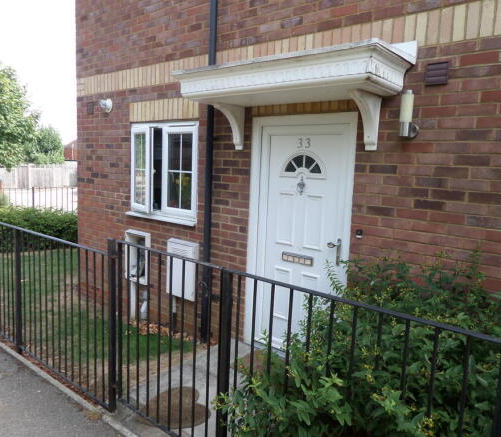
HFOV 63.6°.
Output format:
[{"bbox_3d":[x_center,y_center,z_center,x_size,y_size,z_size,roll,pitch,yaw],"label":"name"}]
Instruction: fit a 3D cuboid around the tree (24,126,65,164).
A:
[{"bbox_3d":[-15.900,-4.900,31.000,3.300,4.400,3.300,-1,8,-27],"label":"tree"}]

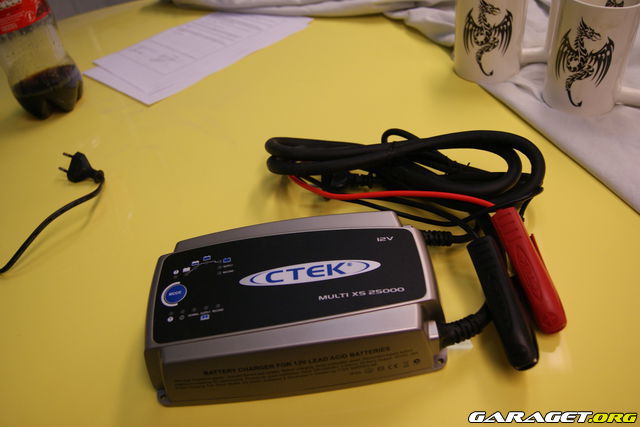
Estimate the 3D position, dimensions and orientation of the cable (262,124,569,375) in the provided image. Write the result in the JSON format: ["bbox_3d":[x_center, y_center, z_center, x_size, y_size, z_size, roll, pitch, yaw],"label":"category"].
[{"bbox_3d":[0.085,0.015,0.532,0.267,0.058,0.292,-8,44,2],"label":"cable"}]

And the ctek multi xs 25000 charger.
[{"bbox_3d":[-0.022,0.073,0.488,0.235,0.064,0.130,-8,44,2],"label":"ctek multi xs 25000 charger"}]

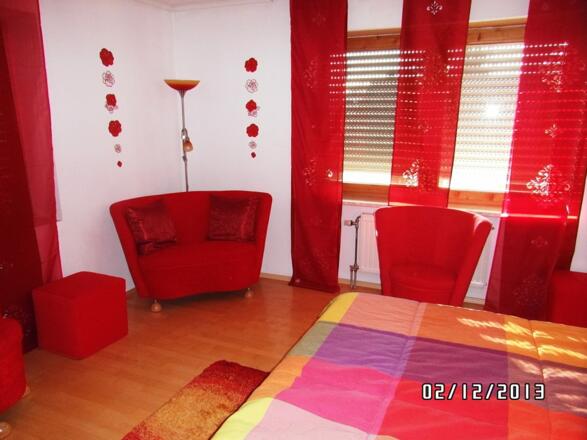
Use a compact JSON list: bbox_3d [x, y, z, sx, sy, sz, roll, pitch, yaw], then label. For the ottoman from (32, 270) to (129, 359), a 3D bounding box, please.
[{"bbox_3d":[-1.412,0.630,2.727,0.385,0.405,0.385,6,13,21],"label":"ottoman"}]

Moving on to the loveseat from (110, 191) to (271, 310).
[{"bbox_3d":[-0.857,0.226,3.540,1.280,0.870,0.700,-4,13,-23],"label":"loveseat"}]

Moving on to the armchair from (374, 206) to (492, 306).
[{"bbox_3d":[1.020,0.369,3.011,0.760,0.860,0.630,8,14,29],"label":"armchair"}]

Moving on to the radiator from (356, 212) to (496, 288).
[{"bbox_3d":[1.094,0.251,3.470,1.040,0.550,0.110,5,13,19],"label":"radiator"}]

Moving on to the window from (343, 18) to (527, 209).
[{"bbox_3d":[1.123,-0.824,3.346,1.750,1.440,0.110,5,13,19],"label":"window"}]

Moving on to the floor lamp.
[{"bbox_3d":[-1.028,-0.357,3.914,0.320,1.850,0.320,5,13,19],"label":"floor lamp"}]

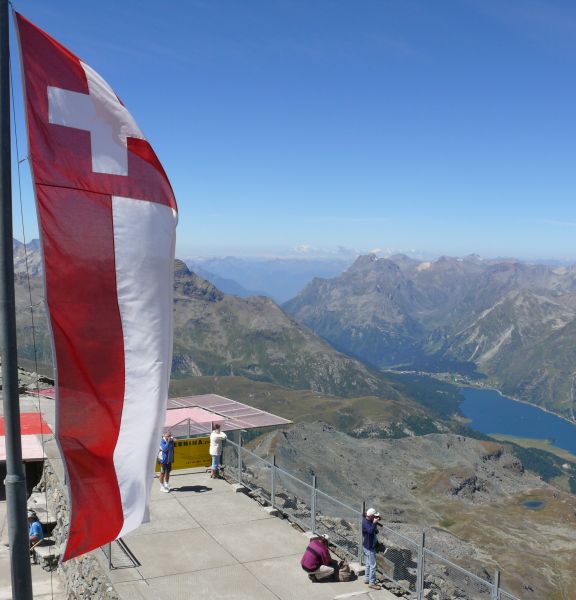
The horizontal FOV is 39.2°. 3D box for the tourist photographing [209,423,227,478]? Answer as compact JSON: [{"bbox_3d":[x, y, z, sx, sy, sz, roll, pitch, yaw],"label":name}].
[{"bbox_3d":[-2.188,4.670,25.140,0.500,1.660,0.380,3,5,33],"label":"tourist photographing"}]

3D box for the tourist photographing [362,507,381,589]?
[{"bbox_3d":[1.790,5.216,17.094,0.430,1.730,0.500,0,4,-5],"label":"tourist photographing"}]

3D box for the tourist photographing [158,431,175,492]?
[{"bbox_3d":[-3.534,4.714,23.682,0.500,1.740,0.430,-3,5,-43],"label":"tourist photographing"}]

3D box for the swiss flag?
[{"bbox_3d":[-1.080,-0.070,4.700,0.950,2.970,0.300,-2,5,-34],"label":"swiss flag"}]

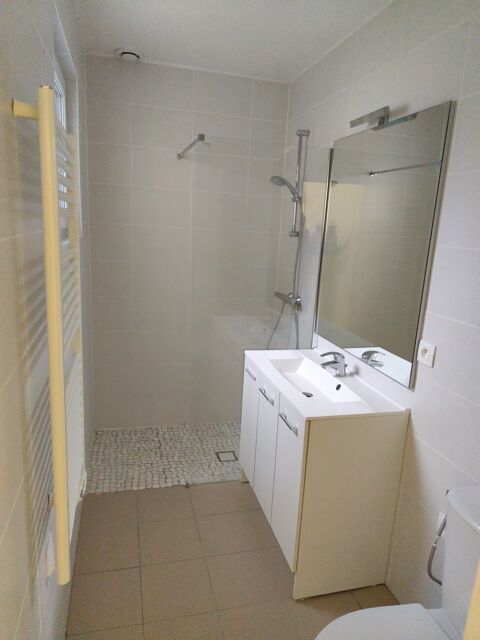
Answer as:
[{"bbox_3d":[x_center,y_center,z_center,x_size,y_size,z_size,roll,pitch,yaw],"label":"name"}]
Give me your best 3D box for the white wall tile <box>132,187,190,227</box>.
[{"bbox_3d":[-0.532,-0.769,2.905,0.400,0.250,0.010,0,13,-15],"label":"white wall tile"}]

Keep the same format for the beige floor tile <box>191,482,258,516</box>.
[{"bbox_3d":[-0.120,1.028,2.457,0.318,0.010,0.281,0,13,-15],"label":"beige floor tile"}]

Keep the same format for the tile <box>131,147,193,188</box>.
[{"bbox_3d":[-0.519,-1.013,2.861,0.400,0.251,0.010,0,13,-15],"label":"tile"}]

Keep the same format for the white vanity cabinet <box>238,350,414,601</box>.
[{"bbox_3d":[0.341,0.682,2.169,0.459,0.838,0.869,0,13,-15],"label":"white vanity cabinet"}]

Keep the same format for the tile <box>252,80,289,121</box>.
[{"bbox_3d":[0.216,-1.510,2.943,0.268,0.257,0.010,0,13,-15],"label":"tile"}]

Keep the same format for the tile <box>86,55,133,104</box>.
[{"bbox_3d":[-0.819,-1.501,2.657,0.273,0.254,0.010,0,13,-15],"label":"tile"}]

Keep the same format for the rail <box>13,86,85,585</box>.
[{"bbox_3d":[-0.510,0.060,1.223,0.078,1.215,0.515,0,13,-15],"label":"rail"}]

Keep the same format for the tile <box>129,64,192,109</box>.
[{"bbox_3d":[-0.494,-1.503,2.743,0.400,0.254,0.010,0,13,-15],"label":"tile"}]

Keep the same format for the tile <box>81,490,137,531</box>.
[{"bbox_3d":[-0.702,1.030,2.307,0.290,0.010,0.289,0,13,-15],"label":"tile"}]

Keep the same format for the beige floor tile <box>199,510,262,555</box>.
[{"bbox_3d":[-0.062,1.091,2.186,0.293,0.010,0.293,0,13,-15],"label":"beige floor tile"}]

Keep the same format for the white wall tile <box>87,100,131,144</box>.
[{"bbox_3d":[-0.832,-1.255,2.719,0.275,0.251,0.010,0,13,-15],"label":"white wall tile"}]

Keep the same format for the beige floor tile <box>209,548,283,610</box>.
[{"bbox_3d":[0.013,1.157,1.910,0.293,0.010,0.293,0,13,-15],"label":"beige floor tile"}]

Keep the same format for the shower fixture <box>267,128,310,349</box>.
[{"bbox_3d":[0.274,-0.462,2.766,0.235,1.460,0.280,0,13,-15],"label":"shower fixture"}]

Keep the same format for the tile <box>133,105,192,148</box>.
[{"bbox_3d":[-0.506,-1.258,2.807,0.400,0.251,0.010,0,13,-15],"label":"tile"}]

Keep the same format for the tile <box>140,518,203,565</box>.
[{"bbox_3d":[-0.344,1.093,2.109,0.293,0.010,0.293,0,13,-15],"label":"tile"}]

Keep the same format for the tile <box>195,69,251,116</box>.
[{"bbox_3d":[-0.107,-1.508,2.856,0.400,0.257,0.010,0,13,-15],"label":"tile"}]

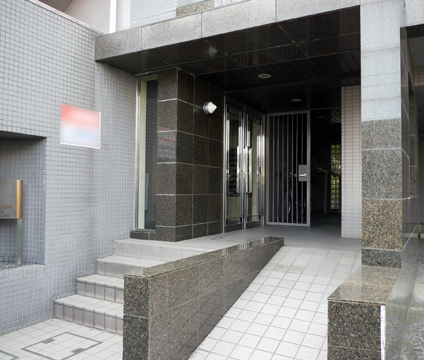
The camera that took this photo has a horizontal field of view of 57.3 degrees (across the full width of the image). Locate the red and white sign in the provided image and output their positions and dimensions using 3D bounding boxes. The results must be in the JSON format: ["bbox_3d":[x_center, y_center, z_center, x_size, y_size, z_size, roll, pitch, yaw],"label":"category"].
[{"bbox_3d":[-1.508,-0.617,4.515,0.025,0.455,0.600,-1,-2,29],"label":"red and white sign"}]

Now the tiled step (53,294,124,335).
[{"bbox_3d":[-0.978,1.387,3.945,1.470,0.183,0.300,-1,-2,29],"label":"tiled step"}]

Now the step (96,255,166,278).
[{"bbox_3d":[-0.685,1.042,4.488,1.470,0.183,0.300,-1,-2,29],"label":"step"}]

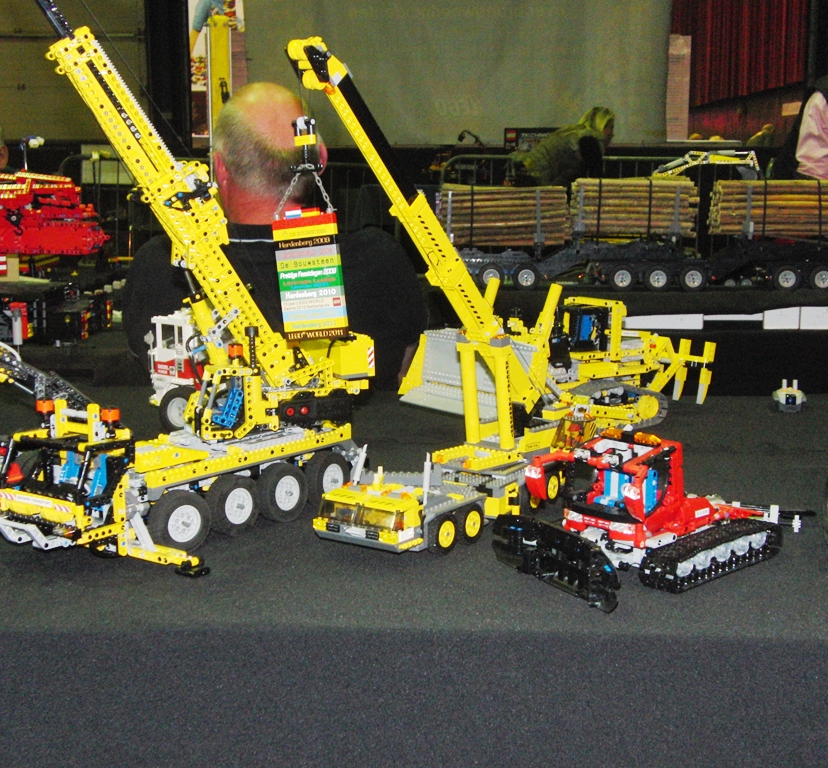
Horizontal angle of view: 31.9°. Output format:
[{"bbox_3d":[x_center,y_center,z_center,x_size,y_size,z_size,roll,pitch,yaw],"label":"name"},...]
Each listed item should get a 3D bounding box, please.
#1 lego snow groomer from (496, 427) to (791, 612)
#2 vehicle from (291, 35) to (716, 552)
[{"bbox_3d":[0.234,0.106,1.461,0.179,0.147,0.300,10,15,44],"label":"lego snow groomer"},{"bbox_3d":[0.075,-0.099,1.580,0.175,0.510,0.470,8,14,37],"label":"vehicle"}]

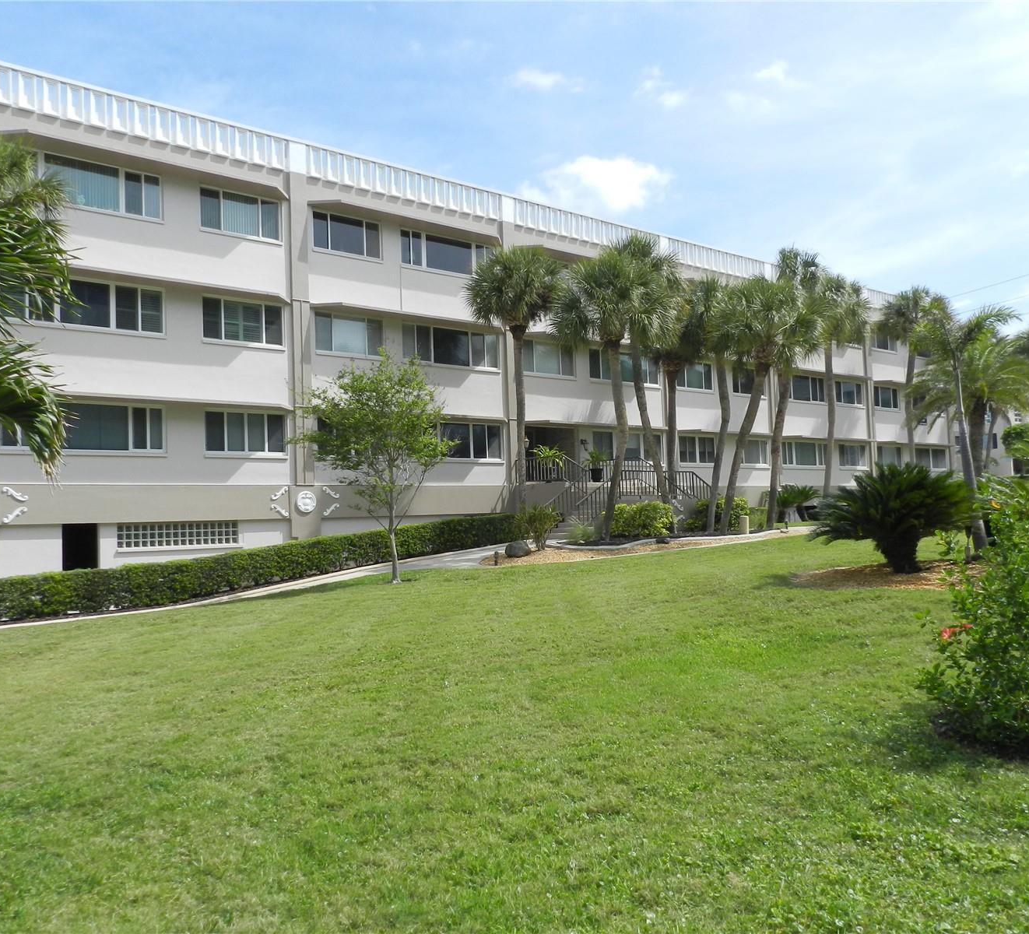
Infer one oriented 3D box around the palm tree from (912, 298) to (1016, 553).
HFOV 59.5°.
[{"bbox_3d":[7.297,-0.671,14.600,1.690,4.138,1.605,-3,-4,27],"label":"palm tree"}]

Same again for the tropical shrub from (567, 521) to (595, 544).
[{"bbox_3d":[1.802,1.802,24.500,0.769,0.610,0.730,-2,-3,4],"label":"tropical shrub"}]

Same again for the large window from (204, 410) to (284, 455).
[{"bbox_3d":[-7.302,-0.921,24.532,2.289,1.135,0.150,1,-5,-39],"label":"large window"}]

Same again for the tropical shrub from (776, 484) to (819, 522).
[{"bbox_3d":[10.685,1.343,34.000,1.618,1.471,1.537,-3,-3,17],"label":"tropical shrub"}]

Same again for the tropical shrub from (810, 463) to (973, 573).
[{"bbox_3d":[5.240,0.710,12.500,2.272,1.514,2.158,-3,-4,23],"label":"tropical shrub"}]

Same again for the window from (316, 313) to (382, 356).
[{"bbox_3d":[-4.969,-3.998,27.266,2.325,1.269,0.150,1,-5,-39],"label":"window"}]

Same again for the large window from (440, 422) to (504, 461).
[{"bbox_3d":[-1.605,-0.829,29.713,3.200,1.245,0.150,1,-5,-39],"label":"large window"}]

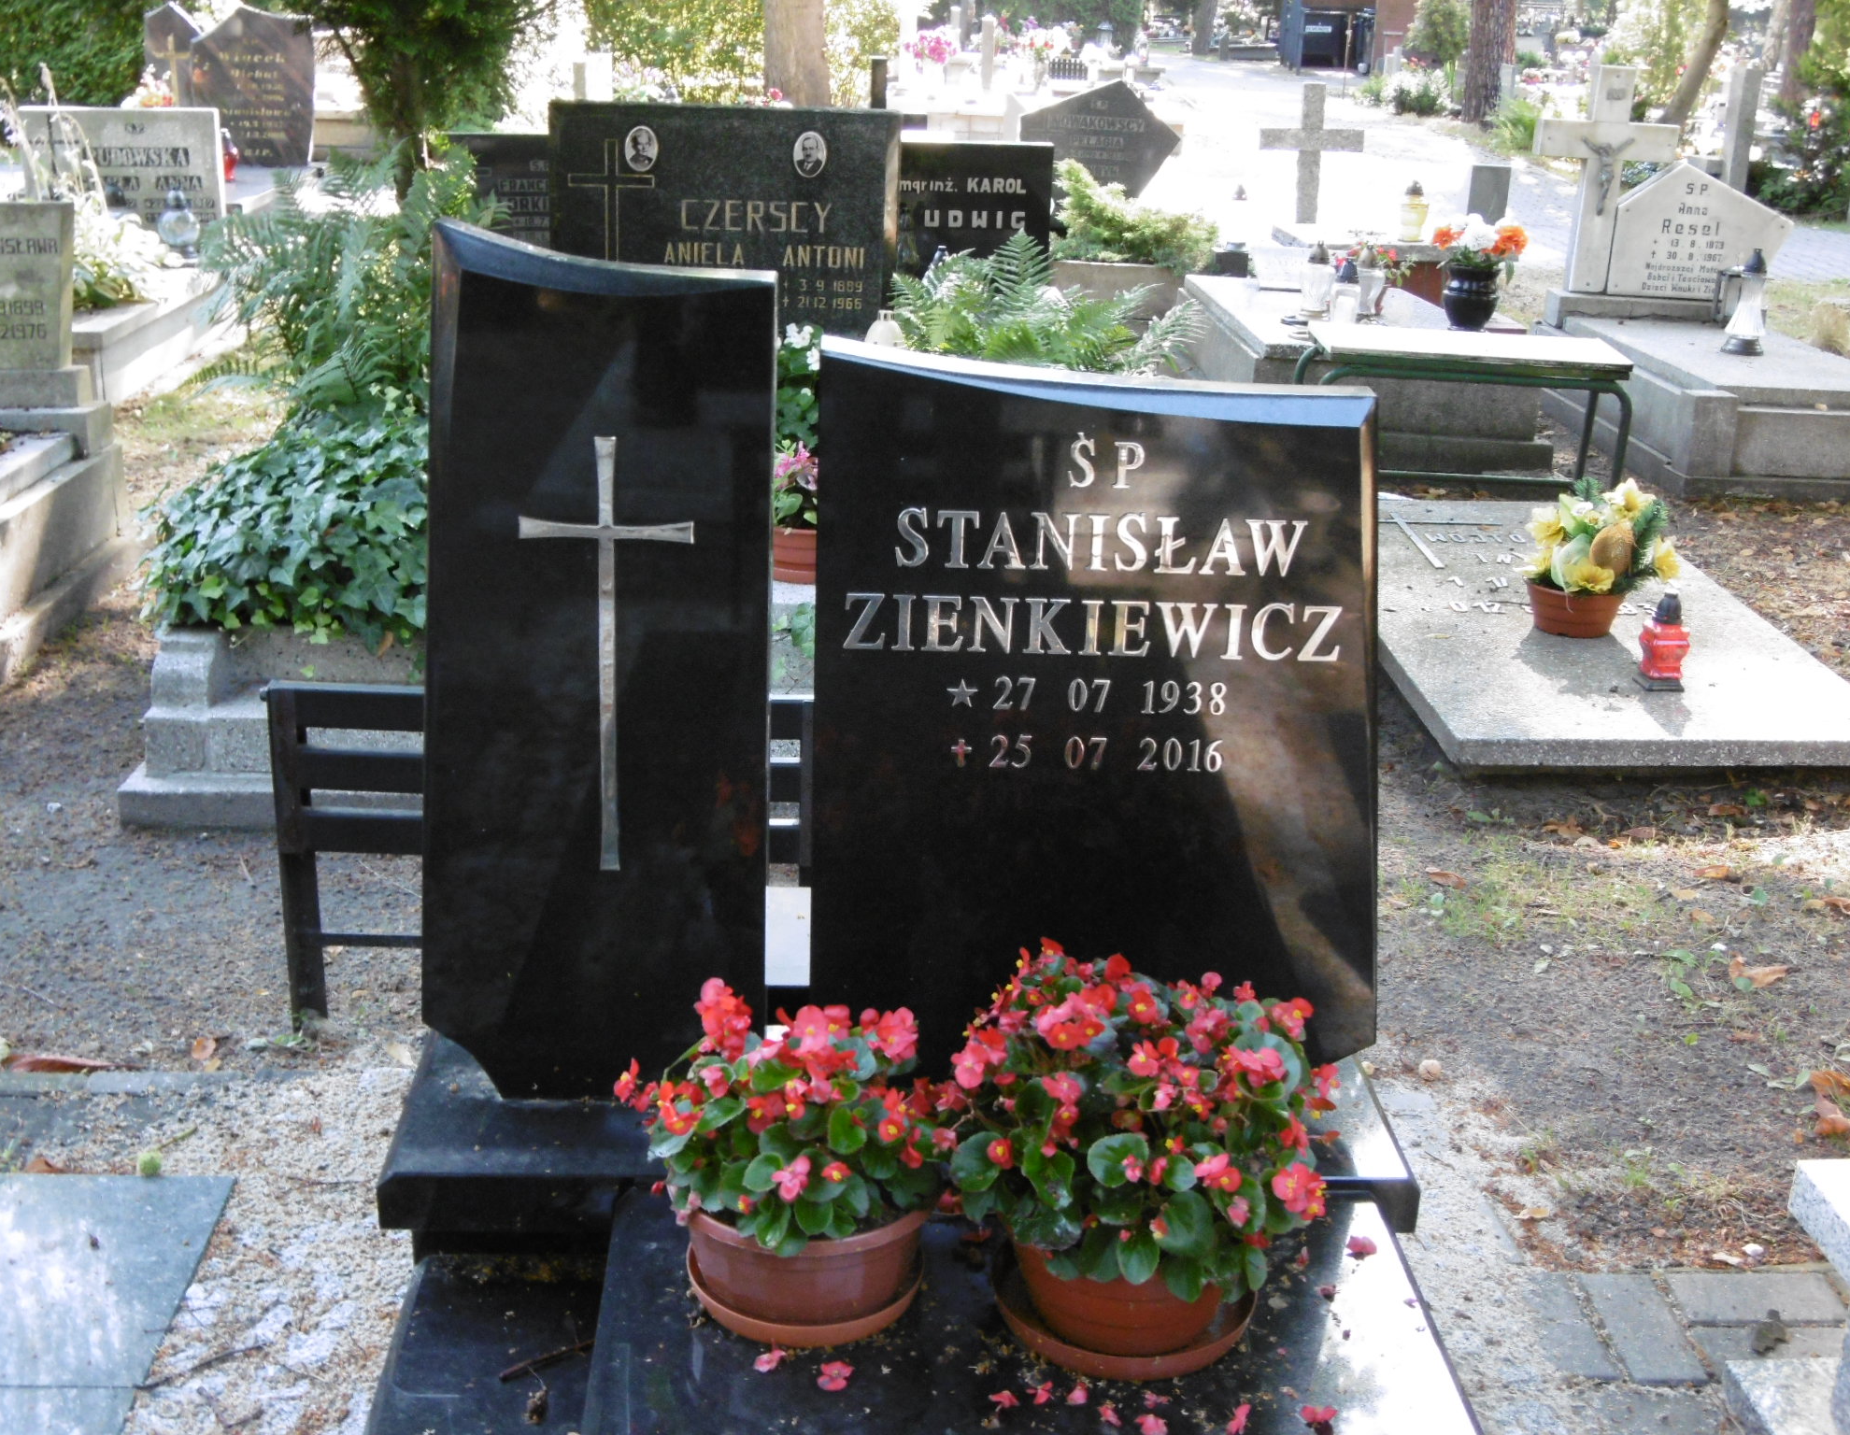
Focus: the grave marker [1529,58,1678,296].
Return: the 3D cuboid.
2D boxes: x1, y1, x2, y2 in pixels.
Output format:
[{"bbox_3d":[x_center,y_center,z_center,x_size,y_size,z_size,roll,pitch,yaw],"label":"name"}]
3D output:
[{"bbox_3d":[2.311,-1.838,8.116,0.470,0.750,0.120,2,17,-3],"label":"grave marker"}]

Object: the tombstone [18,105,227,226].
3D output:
[{"bbox_3d":[-3.250,-2.195,9.685,0.800,0.580,0.110,0,18,-2],"label":"tombstone"}]

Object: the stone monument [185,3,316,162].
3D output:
[{"bbox_3d":[-3.506,-3.319,12.469,0.660,0.840,0.110,0,16,-2],"label":"stone monument"}]

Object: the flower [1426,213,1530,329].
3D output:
[{"bbox_3d":[1.891,-1.526,8.123,0.320,0.380,0.300,1,18,-3],"label":"flower"}]

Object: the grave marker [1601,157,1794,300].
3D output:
[{"bbox_3d":[2.924,-1.832,8.919,0.690,0.512,0.100,2,18,-1],"label":"grave marker"}]

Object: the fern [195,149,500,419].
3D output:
[{"bbox_3d":[-1.394,-1.029,5.750,0.720,0.660,0.650,1,18,-3],"label":"fern"}]

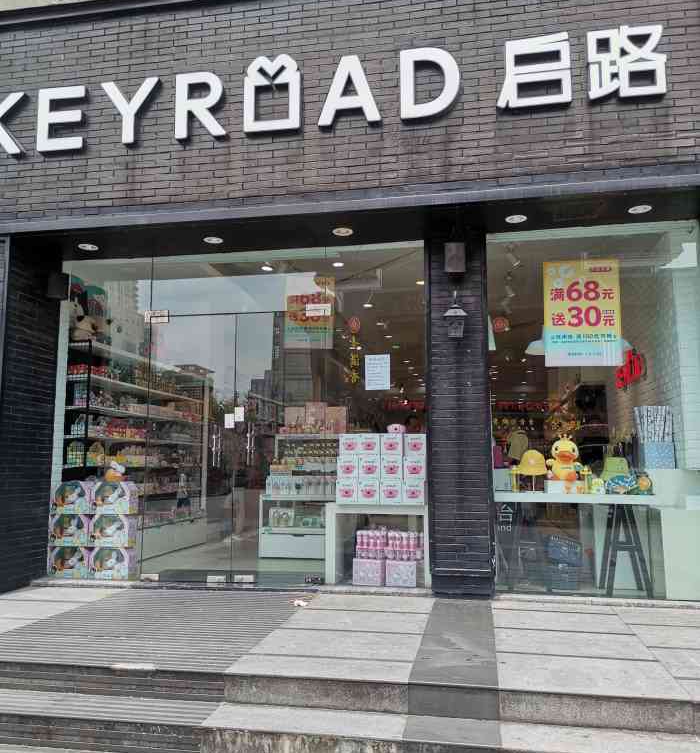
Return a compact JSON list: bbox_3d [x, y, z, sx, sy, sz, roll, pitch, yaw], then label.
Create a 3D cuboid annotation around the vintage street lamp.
[{"bbox_3d":[0.844,-0.493,5.559,0.178,0.370,0.200,-1,-7,10],"label":"vintage street lamp"}]

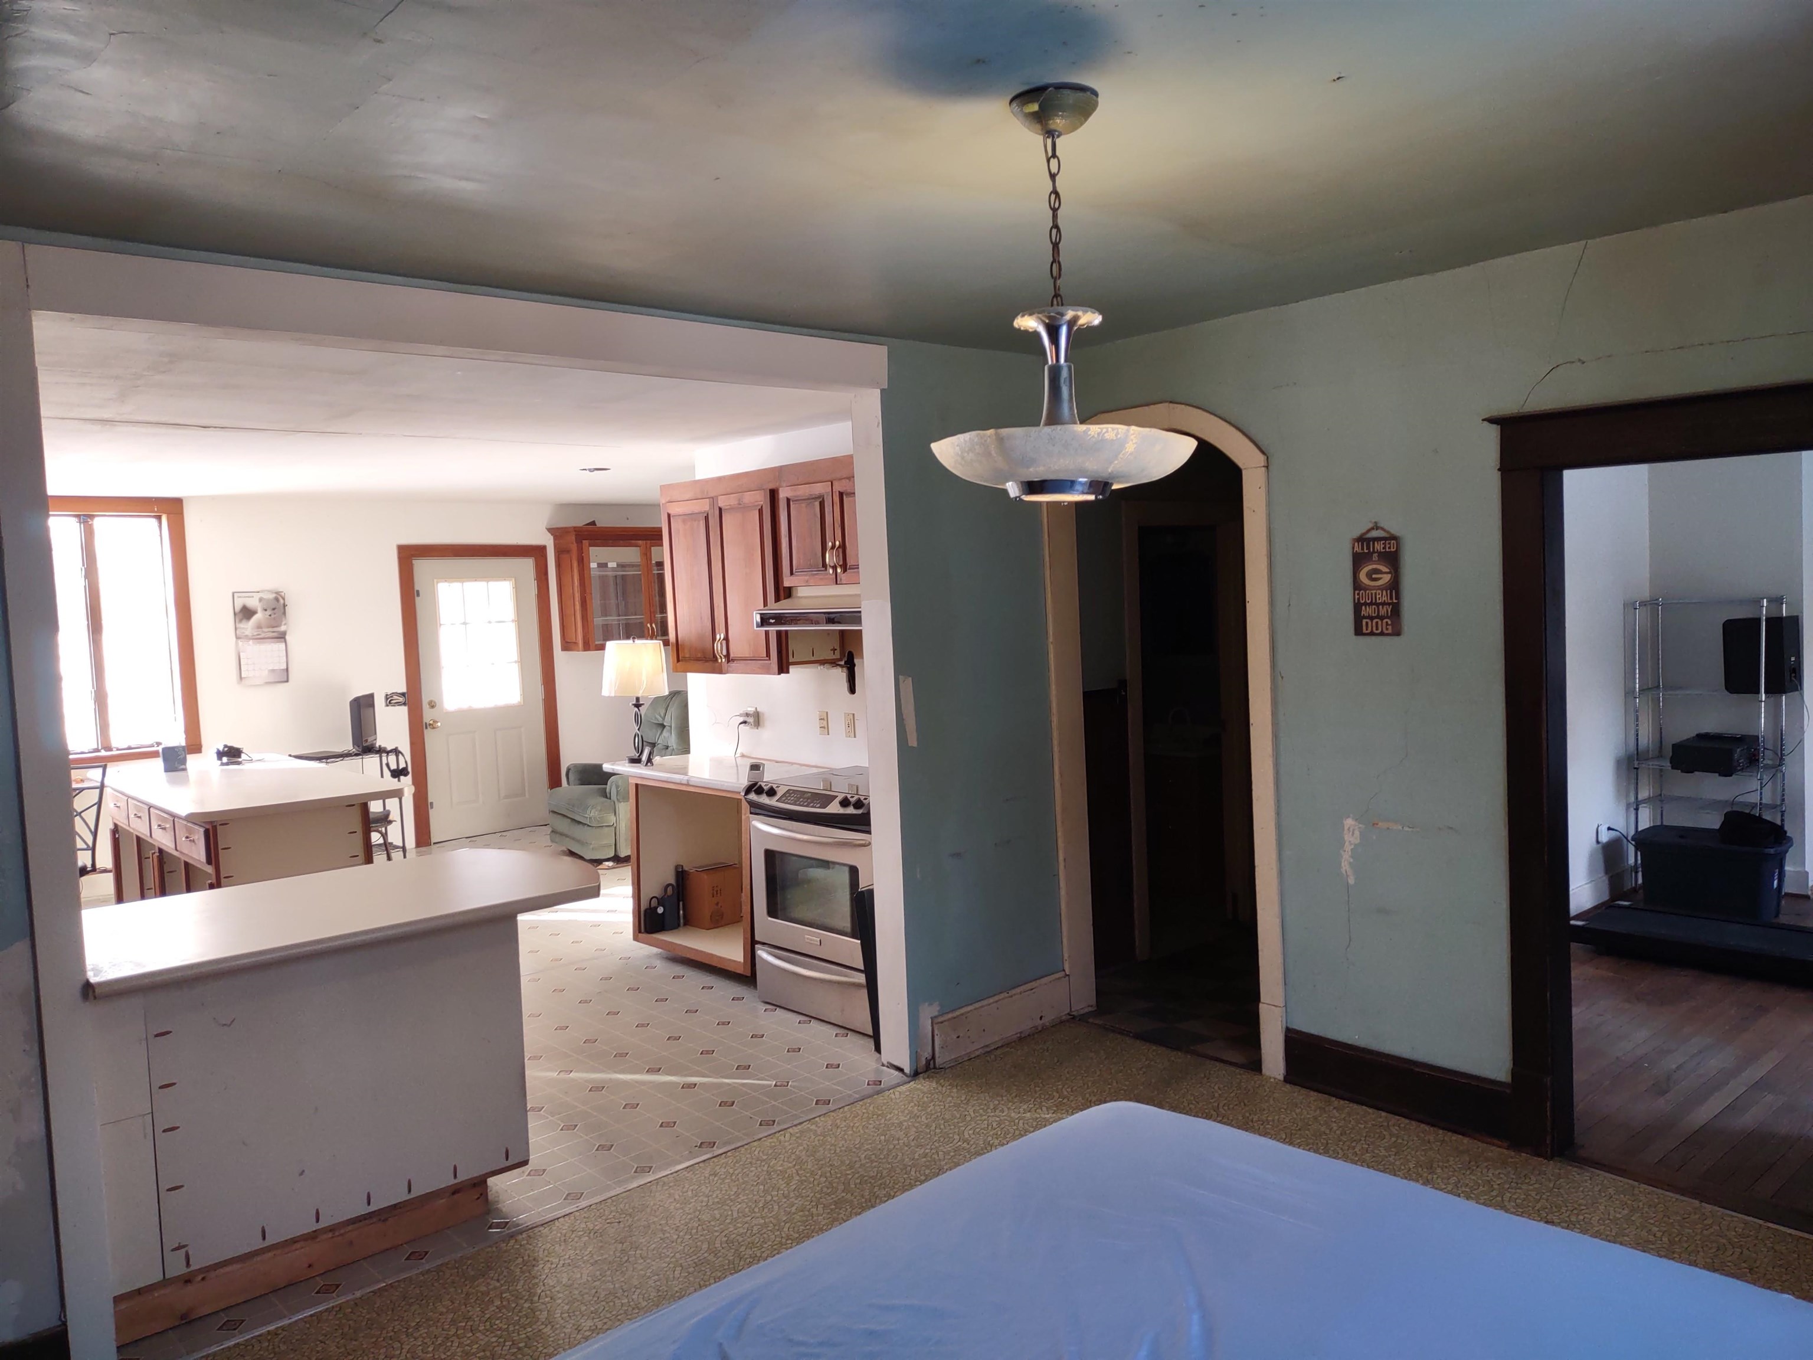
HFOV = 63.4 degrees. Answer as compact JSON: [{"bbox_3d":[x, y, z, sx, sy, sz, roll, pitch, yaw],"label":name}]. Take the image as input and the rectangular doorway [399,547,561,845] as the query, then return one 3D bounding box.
[{"bbox_3d":[-3.066,0.080,10.630,1.150,2.095,0.110,-6,5,-44],"label":"rectangular doorway"}]

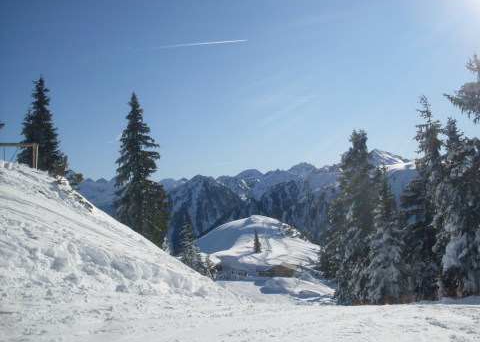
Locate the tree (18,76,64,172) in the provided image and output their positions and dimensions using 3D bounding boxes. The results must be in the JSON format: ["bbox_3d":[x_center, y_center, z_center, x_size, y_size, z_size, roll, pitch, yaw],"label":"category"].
[{"bbox_3d":[-11.679,-2.706,31.000,2.750,6.000,2.750,0,-2,0],"label":"tree"}]

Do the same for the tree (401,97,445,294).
[{"bbox_3d":[6.599,0.956,19.000,1.750,7.400,1.750,0,-2,0],"label":"tree"}]

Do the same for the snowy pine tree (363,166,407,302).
[{"bbox_3d":[4.833,2.109,17.500,1.600,4.600,1.600,0,-2,0],"label":"snowy pine tree"}]

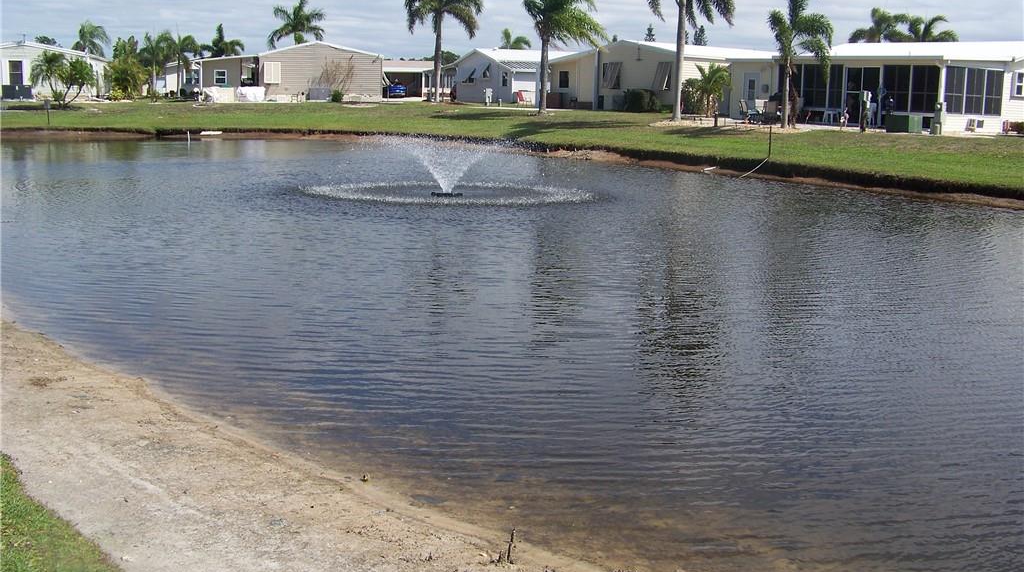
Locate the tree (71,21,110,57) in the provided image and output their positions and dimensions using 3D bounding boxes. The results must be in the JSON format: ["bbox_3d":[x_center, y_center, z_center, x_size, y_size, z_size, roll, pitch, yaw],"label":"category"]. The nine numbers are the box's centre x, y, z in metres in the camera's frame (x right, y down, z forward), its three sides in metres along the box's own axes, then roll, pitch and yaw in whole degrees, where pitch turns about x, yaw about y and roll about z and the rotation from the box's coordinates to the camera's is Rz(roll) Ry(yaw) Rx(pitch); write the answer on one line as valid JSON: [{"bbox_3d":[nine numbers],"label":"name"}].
[{"bbox_3d":[-30.948,-16.700,78.376,3.317,5.525,3.218,-3,11,-21],"label":"tree"}]

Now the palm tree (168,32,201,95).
[{"bbox_3d":[-22.497,-15.263,73.528,2.541,4.365,2.465,-2,11,-17],"label":"palm tree"}]

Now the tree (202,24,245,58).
[{"bbox_3d":[-22.210,-17.315,82.301,3.226,5.635,3.129,-2,11,-15],"label":"tree"}]

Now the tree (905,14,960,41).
[{"bbox_3d":[25.932,-13.738,66.531,3.613,6.264,3.504,5,11,20],"label":"tree"}]

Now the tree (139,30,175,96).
[{"bbox_3d":[-24.380,-15.330,73.522,2.609,4.500,2.531,-2,11,-18],"label":"tree"}]

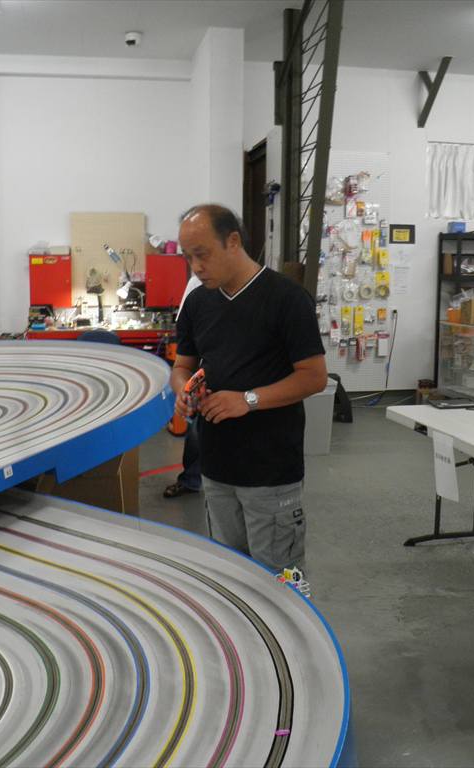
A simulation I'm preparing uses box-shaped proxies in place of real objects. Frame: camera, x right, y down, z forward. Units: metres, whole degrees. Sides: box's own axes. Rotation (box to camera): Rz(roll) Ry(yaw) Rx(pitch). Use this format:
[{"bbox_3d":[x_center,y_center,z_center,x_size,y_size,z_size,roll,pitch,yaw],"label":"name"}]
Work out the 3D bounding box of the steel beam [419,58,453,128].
[{"bbox_3d":[1.934,-2.843,8.137,0.080,0.580,0.560,-1,8,-13],"label":"steel beam"}]

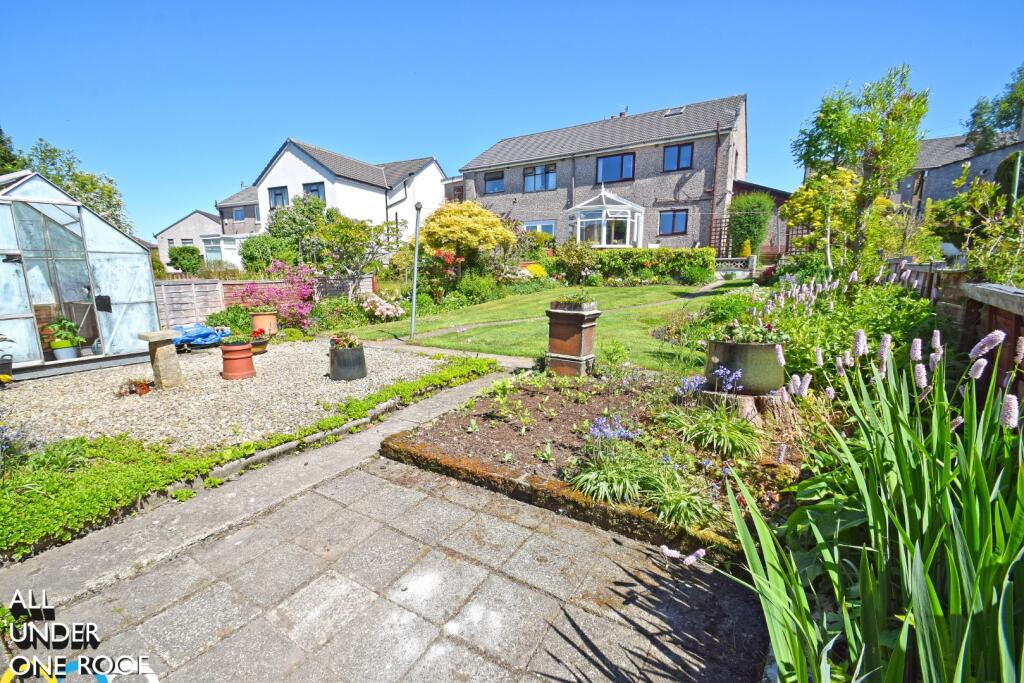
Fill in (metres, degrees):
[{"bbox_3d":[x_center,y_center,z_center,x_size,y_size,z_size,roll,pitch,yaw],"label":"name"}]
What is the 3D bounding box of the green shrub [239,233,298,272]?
[{"bbox_3d":[-9.015,-3.232,15.877,2.050,1.459,1.900,-5,11,-29],"label":"green shrub"}]

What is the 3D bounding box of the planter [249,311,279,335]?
[{"bbox_3d":[-4.880,-0.355,8.390,0.475,0.450,0.475,0,9,0],"label":"planter"}]

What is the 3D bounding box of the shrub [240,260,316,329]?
[{"bbox_3d":[-4.656,-0.939,8.596,1.380,1.244,1.100,-5,11,-28],"label":"shrub"}]

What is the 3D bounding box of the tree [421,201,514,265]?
[{"bbox_3d":[-1.363,-3.182,13.263,3.000,2.100,2.800,0,9,0],"label":"tree"}]

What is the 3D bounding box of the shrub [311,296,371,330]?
[{"bbox_3d":[-3.530,-0.585,8.931,1.150,0.680,1.000,5,11,29],"label":"shrub"}]

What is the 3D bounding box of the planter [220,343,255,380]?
[{"bbox_3d":[-3.170,0.226,4.950,0.310,0.385,0.310,0,9,0],"label":"planter"}]

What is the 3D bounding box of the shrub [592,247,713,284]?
[{"bbox_3d":[4.460,-2.404,13.539,3.550,1.100,0.900,5,11,29],"label":"shrub"}]

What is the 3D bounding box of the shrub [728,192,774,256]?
[{"bbox_3d":[8.632,-4.113,15.313,1.420,2.228,1.400,5,11,28],"label":"shrub"}]

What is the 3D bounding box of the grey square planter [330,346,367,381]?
[{"bbox_3d":[-1.820,0.224,4.751,0.330,0.342,0.330,-7,12,-35],"label":"grey square planter"}]

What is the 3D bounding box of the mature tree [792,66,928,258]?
[{"bbox_3d":[7.020,-3.197,8.728,2.200,4.400,2.100,7,12,37],"label":"mature tree"}]

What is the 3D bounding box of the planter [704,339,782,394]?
[{"bbox_3d":[1.820,0.167,3.340,0.540,0.370,0.540,0,9,0],"label":"planter"}]

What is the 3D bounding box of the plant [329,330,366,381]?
[{"bbox_3d":[-1.819,0.160,4.740,0.330,0.470,0.330,-7,12,-35],"label":"plant"}]

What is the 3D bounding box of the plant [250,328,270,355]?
[{"bbox_3d":[-3.830,0.005,6.450,0.310,0.360,0.310,0,9,0],"label":"plant"}]

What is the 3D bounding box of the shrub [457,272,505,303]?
[{"bbox_3d":[-0.818,-1.383,11.042,1.200,0.694,1.050,0,10,-4],"label":"shrub"}]

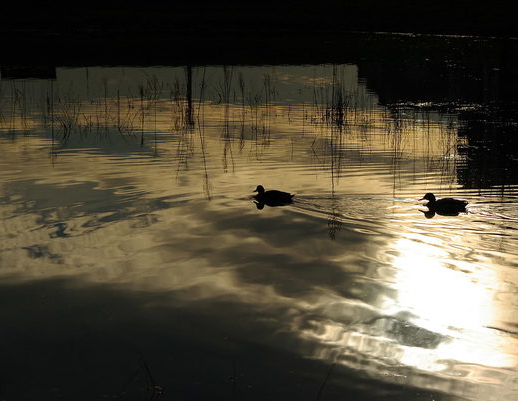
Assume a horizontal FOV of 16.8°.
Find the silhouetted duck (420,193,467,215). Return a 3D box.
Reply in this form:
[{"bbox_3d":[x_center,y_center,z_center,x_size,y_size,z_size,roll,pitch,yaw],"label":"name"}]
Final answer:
[{"bbox_3d":[1.763,0.038,16.700,0.490,0.200,0.190,3,10,16],"label":"silhouetted duck"}]

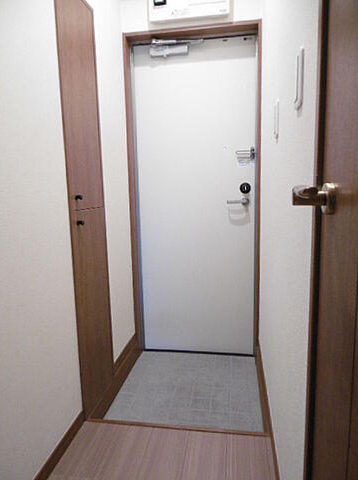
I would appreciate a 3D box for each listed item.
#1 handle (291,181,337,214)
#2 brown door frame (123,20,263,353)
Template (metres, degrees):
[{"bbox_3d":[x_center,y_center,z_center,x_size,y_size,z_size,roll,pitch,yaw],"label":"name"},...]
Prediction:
[{"bbox_3d":[0.215,-0.062,0.513,0.059,0.053,0.120,0,8,9],"label":"handle"},{"bbox_3d":[0.095,-0.214,2.058,0.787,1.997,0.111,0,8,9],"label":"brown door frame"}]

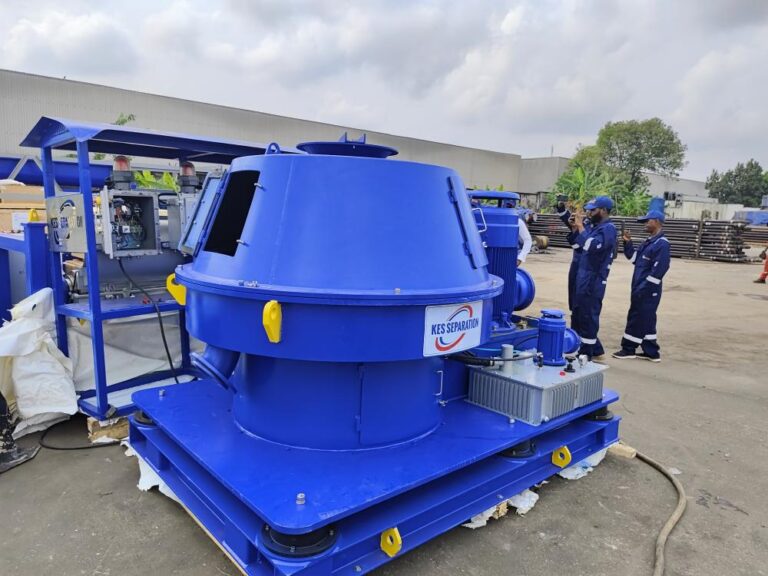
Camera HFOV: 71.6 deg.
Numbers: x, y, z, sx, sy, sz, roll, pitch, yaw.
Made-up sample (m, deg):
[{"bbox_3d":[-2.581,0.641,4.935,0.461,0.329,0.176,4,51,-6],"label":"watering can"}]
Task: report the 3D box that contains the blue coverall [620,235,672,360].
[{"bbox_3d":[2.951,0.073,6.005,0.500,1.390,0.500,-1,7,-3],"label":"blue coverall"}]

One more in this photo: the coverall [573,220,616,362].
[{"bbox_3d":[2.380,0.000,6.017,0.480,1.560,0.520,1,7,9],"label":"coverall"}]

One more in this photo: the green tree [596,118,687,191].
[{"bbox_3d":[22.773,-9.590,47.620,8.000,10.800,8.000,0,7,0],"label":"green tree"}]

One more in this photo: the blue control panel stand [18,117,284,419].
[{"bbox_3d":[-1.920,-0.132,4.643,1.050,2.170,1.730,5,9,39],"label":"blue control panel stand"}]

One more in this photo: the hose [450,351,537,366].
[{"bbox_3d":[0.720,0.463,3.500,0.570,0.090,0.140,0,7,6],"label":"hose"}]

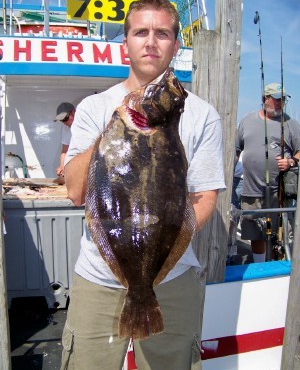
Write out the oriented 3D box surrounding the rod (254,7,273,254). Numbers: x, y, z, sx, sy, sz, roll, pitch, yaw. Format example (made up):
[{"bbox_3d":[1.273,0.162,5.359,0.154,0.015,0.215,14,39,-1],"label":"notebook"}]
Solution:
[{"bbox_3d":[0.811,-0.266,2.955,0.090,1.850,0.070,-10,10,-36],"label":"rod"}]

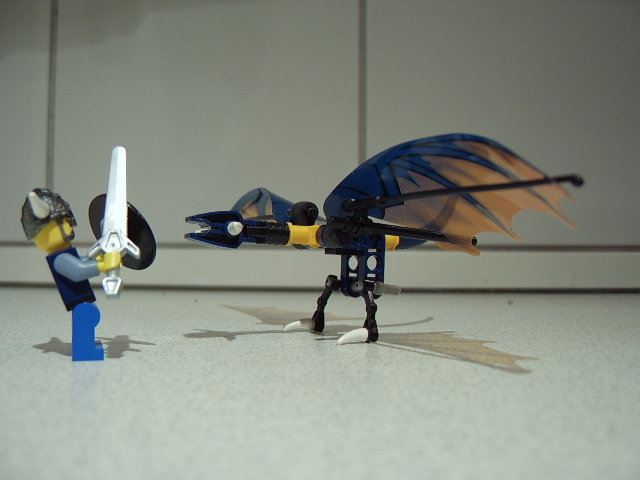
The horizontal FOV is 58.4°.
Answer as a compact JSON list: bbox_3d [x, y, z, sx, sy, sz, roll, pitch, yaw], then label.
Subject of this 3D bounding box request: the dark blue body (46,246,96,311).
[{"bbox_3d":[-0.066,0.010,0.152,0.008,0.015,0.016,-22,8,-21],"label":"dark blue body"}]

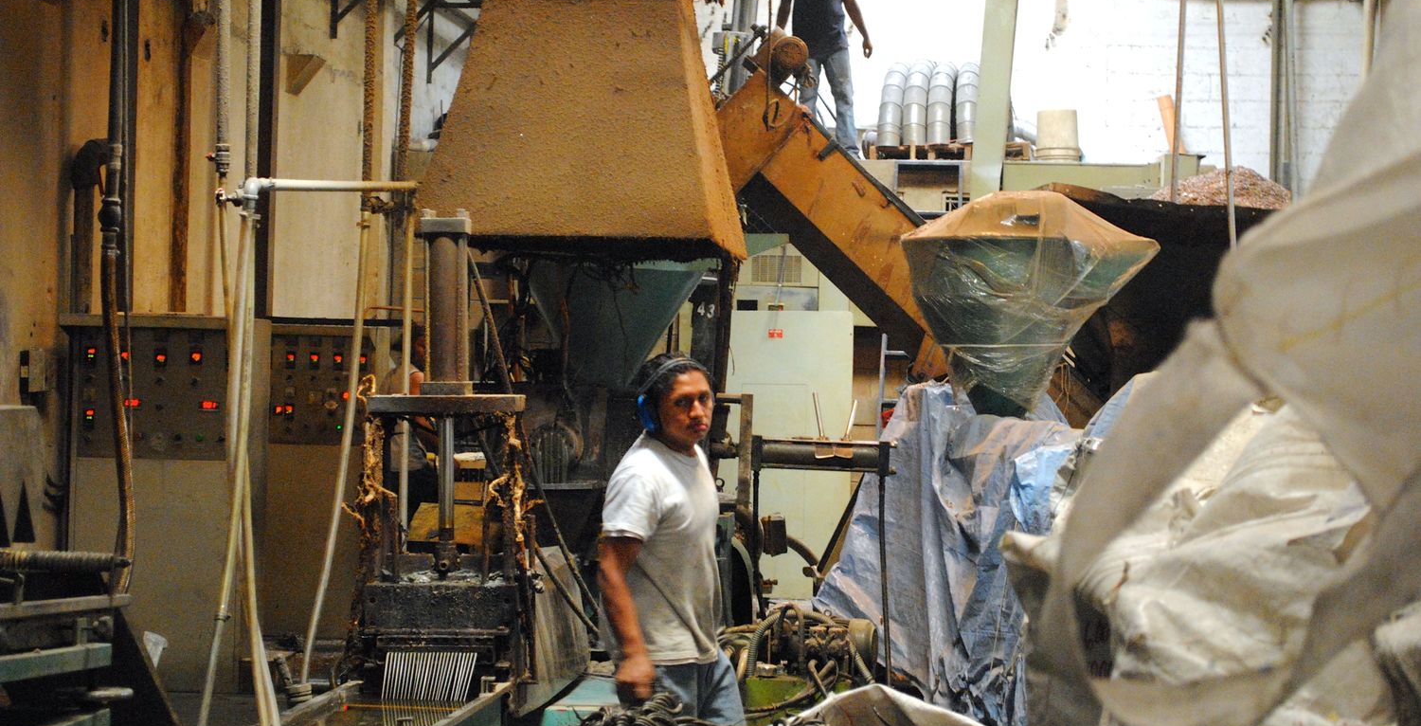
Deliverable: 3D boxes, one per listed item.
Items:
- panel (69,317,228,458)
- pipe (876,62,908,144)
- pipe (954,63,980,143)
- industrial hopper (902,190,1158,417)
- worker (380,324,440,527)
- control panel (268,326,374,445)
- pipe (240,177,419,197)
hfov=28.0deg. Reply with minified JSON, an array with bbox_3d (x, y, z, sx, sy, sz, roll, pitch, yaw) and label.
[{"bbox_3d":[-2.789,0.129,14.100,0.810,0.710,0.180,1,1,2],"label":"panel"},{"bbox_3d":[1.352,-1.927,21.200,0.190,0.630,0.500,1,1,9],"label":"pipe"},{"bbox_3d":[1.919,-1.935,21.200,0.190,0.630,0.500,1,1,9],"label":"pipe"},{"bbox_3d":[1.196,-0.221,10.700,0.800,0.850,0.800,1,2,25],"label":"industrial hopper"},{"bbox_3d":[-1.577,0.625,15.400,0.440,1.670,0.460,0,2,-30],"label":"worker"},{"bbox_3d":[-2.079,0.121,15.200,0.580,0.640,0.180,1,1,2],"label":"control panel"},{"bbox_3d":[-1.017,-0.483,7.750,0.040,0.040,1.338,1,4,13],"label":"pipe"}]

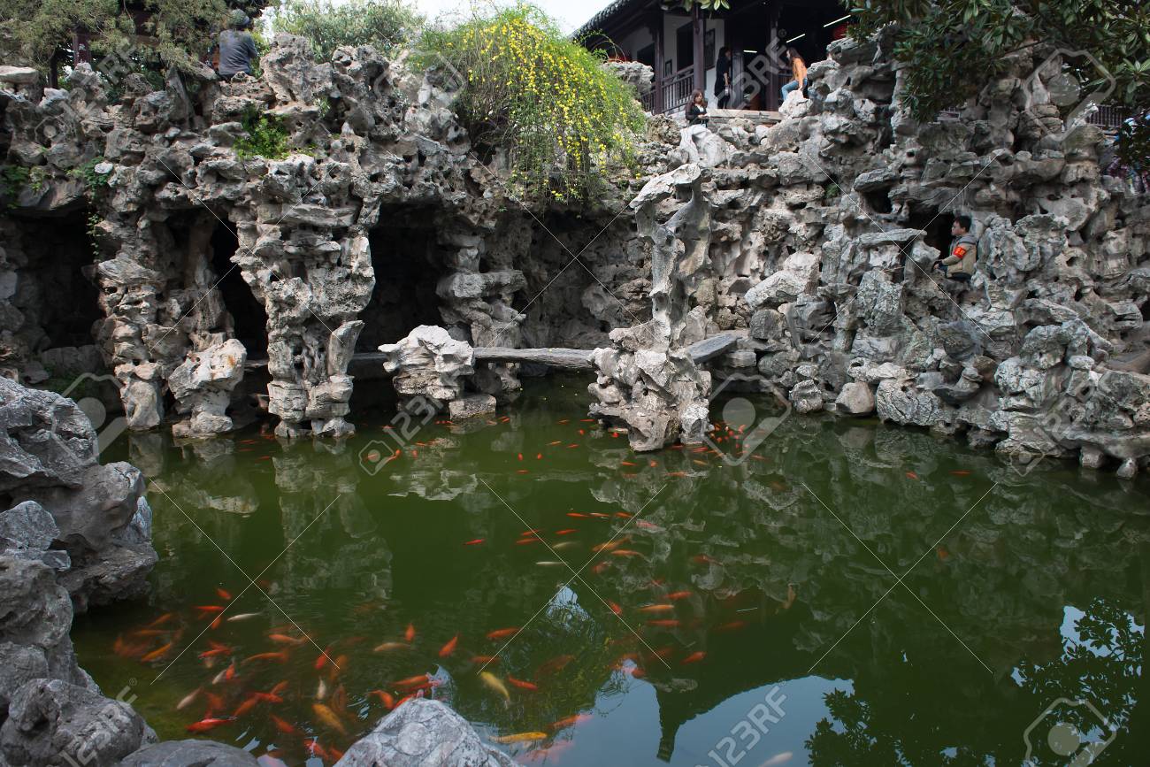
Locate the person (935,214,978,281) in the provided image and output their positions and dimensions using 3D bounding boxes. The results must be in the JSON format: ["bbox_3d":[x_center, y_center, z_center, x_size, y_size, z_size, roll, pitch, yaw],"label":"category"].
[{"bbox_3d":[5.158,-1.675,10.391,0.680,1.200,0.520,-3,9,-11],"label":"person"}]

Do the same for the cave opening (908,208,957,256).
[{"bbox_3d":[4.990,-2.118,10.700,0.700,0.680,0.600,4,10,30],"label":"cave opening"}]

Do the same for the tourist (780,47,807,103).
[{"bbox_3d":[4.812,-6.760,16.900,0.580,1.200,0.450,-2,10,-5],"label":"tourist"}]

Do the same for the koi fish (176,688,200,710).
[{"bbox_3d":[-2.006,1.638,3.994,0.045,0.052,0.175,0,10,9],"label":"koi fish"}]

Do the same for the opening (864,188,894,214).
[{"bbox_3d":[4.239,-2.546,10.700,0.400,0.360,0.380,2,10,18],"label":"opening"}]

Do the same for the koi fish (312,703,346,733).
[{"bbox_3d":[-1.216,1.657,3.780,0.065,0.075,0.305,-10,13,-44],"label":"koi fish"}]

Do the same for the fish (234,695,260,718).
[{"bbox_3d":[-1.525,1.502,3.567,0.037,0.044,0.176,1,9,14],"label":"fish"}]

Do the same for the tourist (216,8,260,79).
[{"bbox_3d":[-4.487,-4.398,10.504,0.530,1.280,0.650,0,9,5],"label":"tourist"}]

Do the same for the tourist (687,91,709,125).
[{"bbox_3d":[2.364,-4.940,14.700,0.480,1.320,0.500,-6,10,-27],"label":"tourist"}]

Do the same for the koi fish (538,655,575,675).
[{"bbox_3d":[-0.106,1.588,4.295,0.058,0.070,0.255,8,13,44],"label":"koi fish"}]

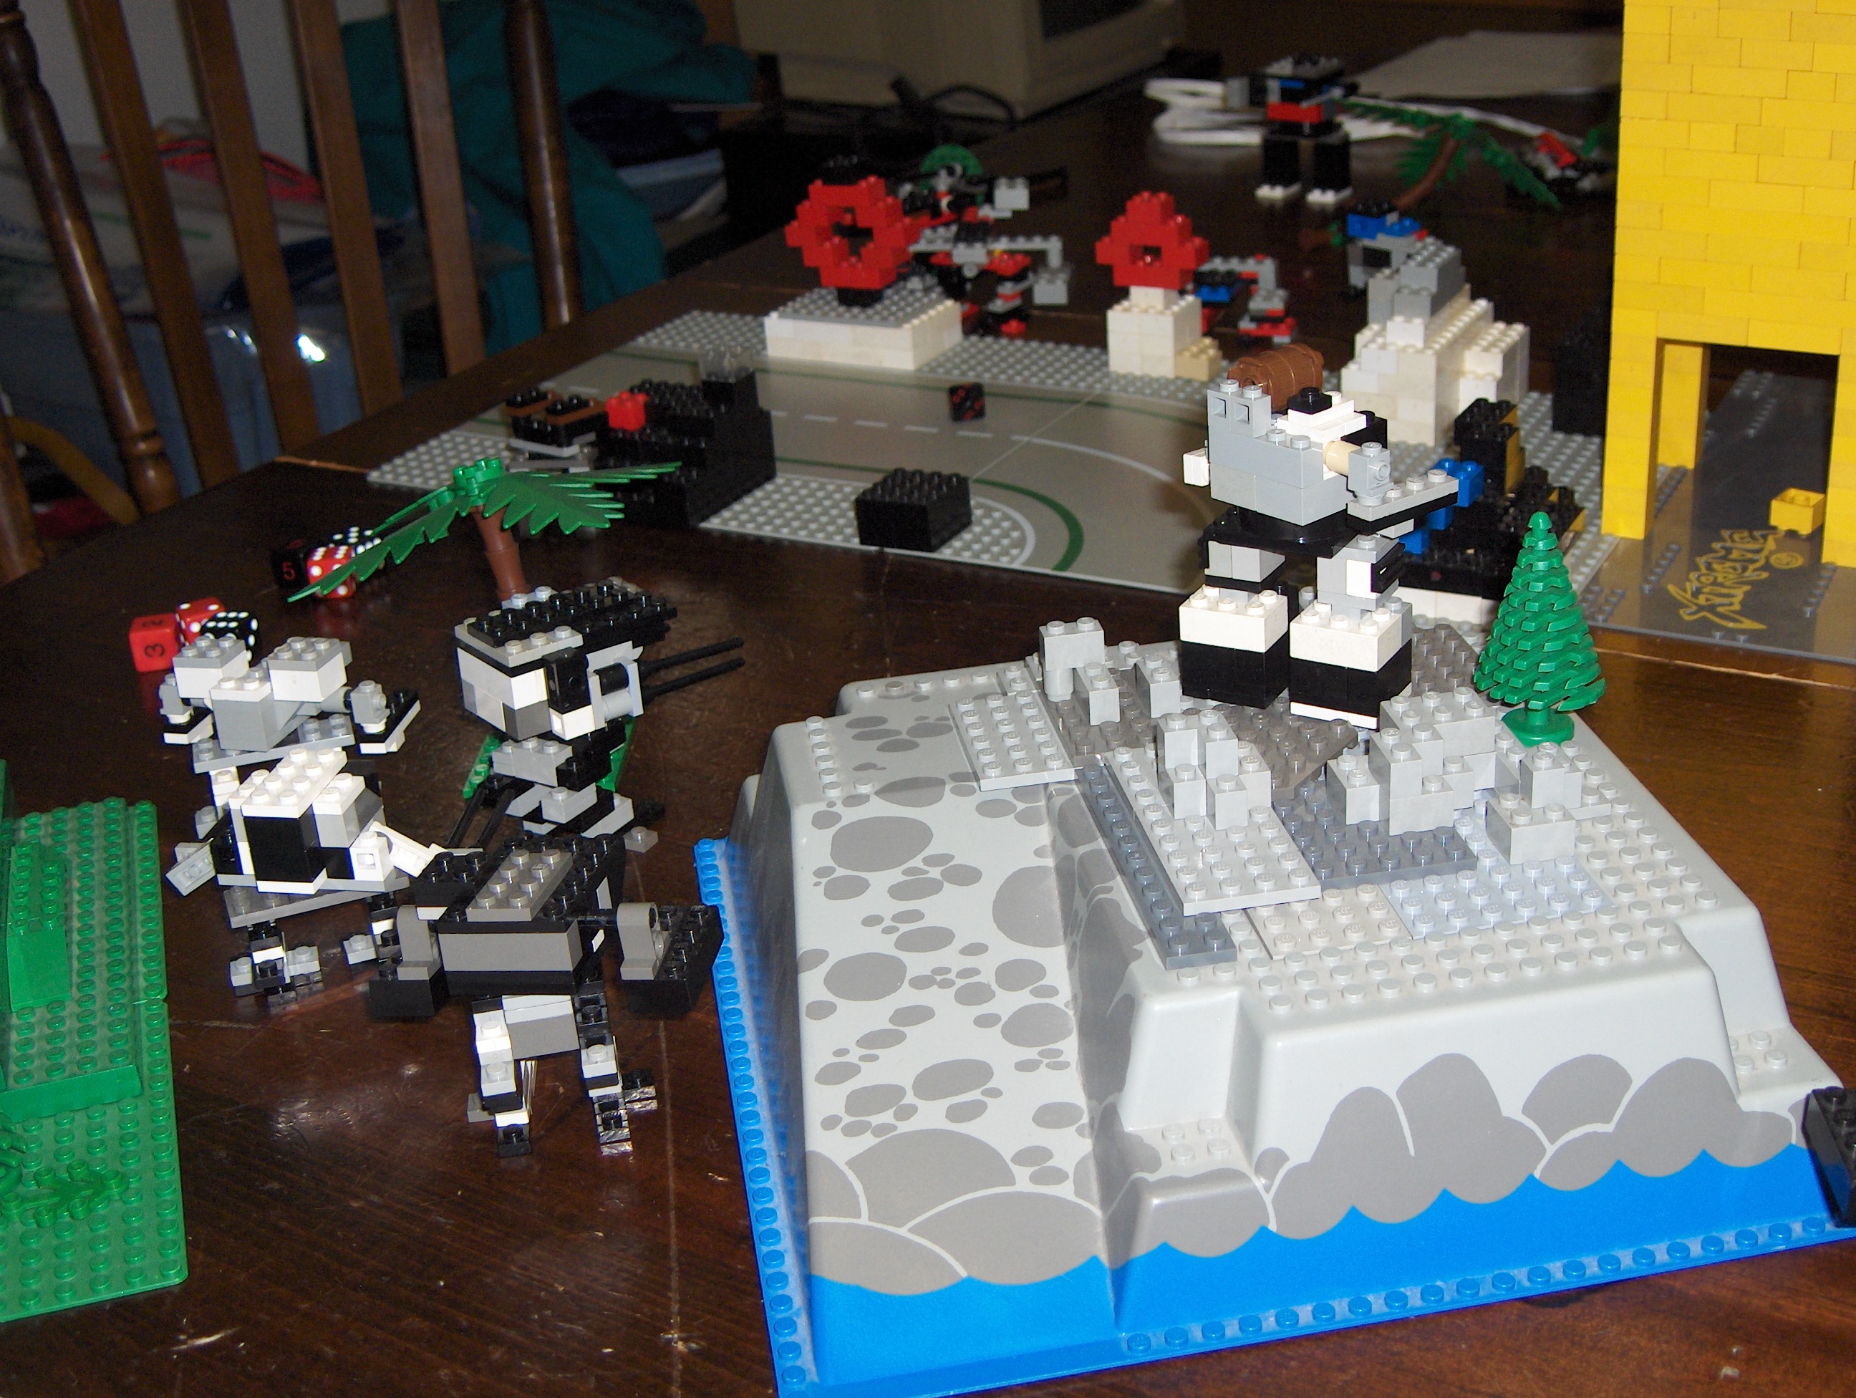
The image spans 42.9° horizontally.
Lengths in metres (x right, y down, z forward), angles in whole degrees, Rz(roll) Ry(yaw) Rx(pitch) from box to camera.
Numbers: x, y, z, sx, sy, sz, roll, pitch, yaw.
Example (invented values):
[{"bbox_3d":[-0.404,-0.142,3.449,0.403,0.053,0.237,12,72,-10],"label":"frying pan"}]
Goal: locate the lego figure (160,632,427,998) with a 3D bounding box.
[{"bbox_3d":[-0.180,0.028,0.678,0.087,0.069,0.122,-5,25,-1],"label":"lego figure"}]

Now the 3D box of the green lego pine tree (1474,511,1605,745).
[{"bbox_3d":[0.154,-0.018,0.593,0.034,0.060,0.034,-8,26,-6],"label":"green lego pine tree"}]

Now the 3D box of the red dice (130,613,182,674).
[{"bbox_3d":[-0.281,-0.020,0.861,0.016,0.016,0.016,-8,25,-6],"label":"red dice"}]

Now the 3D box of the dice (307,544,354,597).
[{"bbox_3d":[-0.229,-0.049,0.913,0.016,0.016,0.016,-4,25,1],"label":"dice"}]

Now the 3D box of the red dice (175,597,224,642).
[{"bbox_3d":[-0.266,-0.026,0.871,0.016,0.016,0.016,-18,28,-26],"label":"red dice"}]

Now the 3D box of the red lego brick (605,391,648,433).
[{"bbox_3d":[-0.122,-0.116,0.959,0.016,0.011,0.016,10,29,27],"label":"red lego brick"}]

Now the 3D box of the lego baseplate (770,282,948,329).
[{"bbox_3d":[-0.031,-0.192,1.146,0.064,0.005,0.048,10,29,28],"label":"lego baseplate"}]

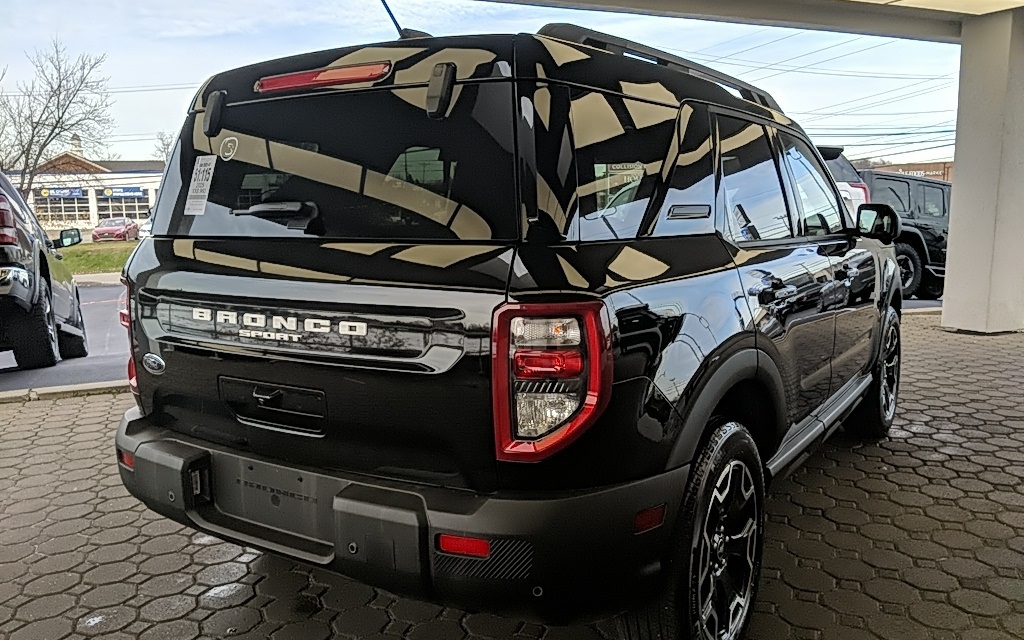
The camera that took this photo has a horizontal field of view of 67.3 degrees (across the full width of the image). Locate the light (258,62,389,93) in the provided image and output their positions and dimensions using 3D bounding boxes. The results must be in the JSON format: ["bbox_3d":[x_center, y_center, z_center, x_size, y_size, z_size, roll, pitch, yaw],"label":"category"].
[{"bbox_3d":[-0.473,-0.600,1.913,0.475,0.047,0.045,4,9,33],"label":"light"}]

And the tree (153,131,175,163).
[{"bbox_3d":[-30.128,-11.575,67.802,3.800,10.037,3.800,-4,8,-23],"label":"tree"}]

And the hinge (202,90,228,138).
[{"bbox_3d":[-0.840,-0.594,2.196,0.050,0.140,0.055,4,-3,33],"label":"hinge"}]

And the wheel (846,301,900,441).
[{"bbox_3d":[2.032,0.291,4.339,0.230,0.720,0.720,4,8,33],"label":"wheel"}]

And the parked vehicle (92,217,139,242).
[{"bbox_3d":[-24.212,-5.530,47.000,1.800,1.430,4.450,-3,8,-16],"label":"parked vehicle"}]

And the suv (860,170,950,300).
[{"bbox_3d":[6.747,-1.346,12.813,4.750,1.850,1.880,0,7,-24],"label":"suv"}]

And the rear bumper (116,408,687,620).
[{"bbox_3d":[-0.516,0.449,2.106,1.830,0.310,0.440,4,8,33],"label":"rear bumper"}]

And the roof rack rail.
[{"bbox_3d":[0.634,-0.808,2.599,0.080,0.085,2.000,4,10,34],"label":"roof rack rail"}]

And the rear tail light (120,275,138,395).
[{"bbox_3d":[-1.122,0.042,2.304,0.135,0.312,0.210,-8,11,-44],"label":"rear tail light"}]

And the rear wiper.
[{"bbox_3d":[-0.622,-0.268,2.003,0.320,0.085,0.070,4,8,33],"label":"rear wiper"}]

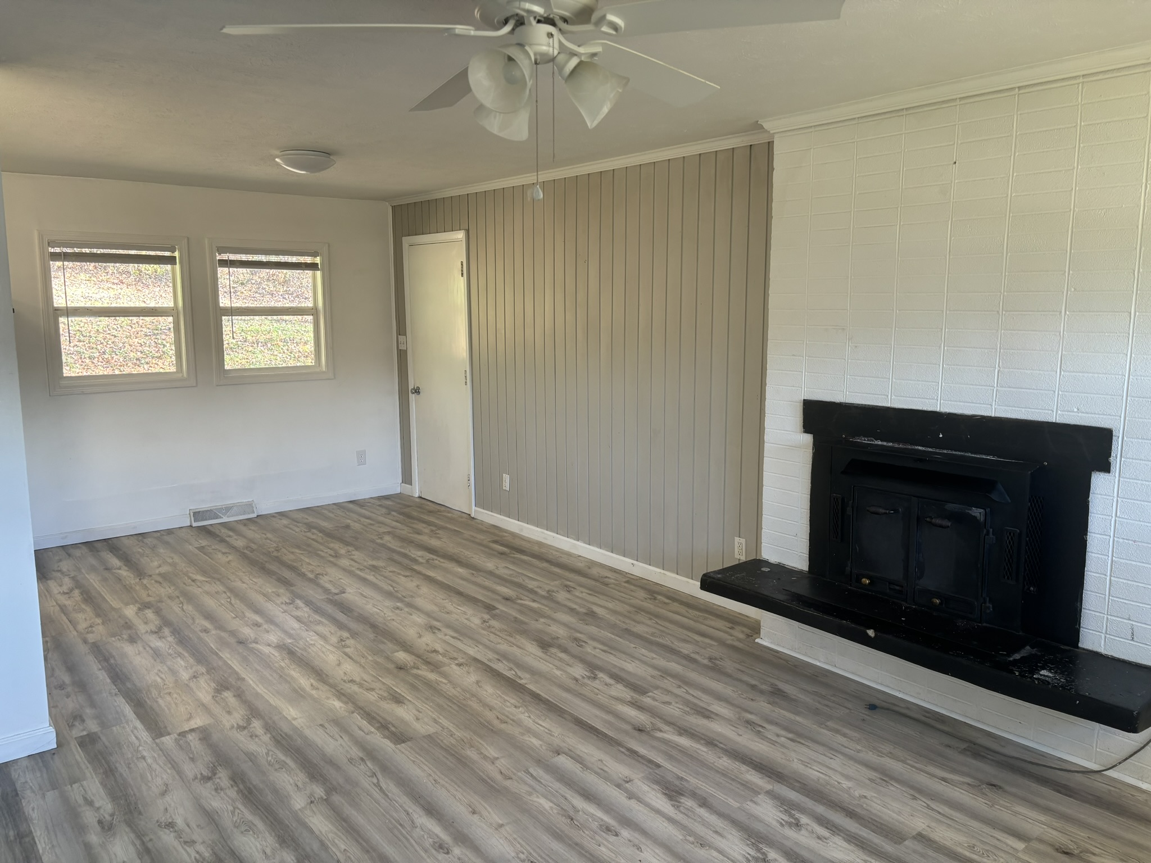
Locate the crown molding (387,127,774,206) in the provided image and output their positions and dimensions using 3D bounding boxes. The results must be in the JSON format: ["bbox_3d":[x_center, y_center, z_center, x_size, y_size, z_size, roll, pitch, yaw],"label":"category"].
[{"bbox_3d":[-0.273,-1.607,5.500,0.065,0.060,4.020,-7,11,-39],"label":"crown molding"}]

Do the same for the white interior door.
[{"bbox_3d":[-1.073,-0.435,6.740,0.060,2.090,0.890,-7,11,-39],"label":"white interior door"}]

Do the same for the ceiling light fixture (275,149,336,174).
[{"bbox_3d":[-1.467,-1.457,4.709,0.317,0.097,0.317,-7,11,-39],"label":"ceiling light fixture"}]

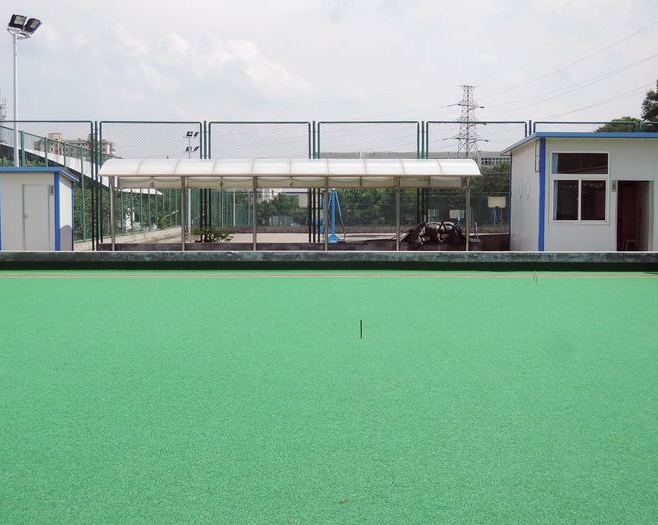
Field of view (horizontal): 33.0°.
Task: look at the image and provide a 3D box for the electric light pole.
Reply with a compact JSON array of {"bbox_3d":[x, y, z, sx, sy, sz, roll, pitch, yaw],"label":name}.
[{"bbox_3d":[-9.944,-4.283,36.500,0.650,7.800,1.000,2,4,40],"label":"electric light pole"}]

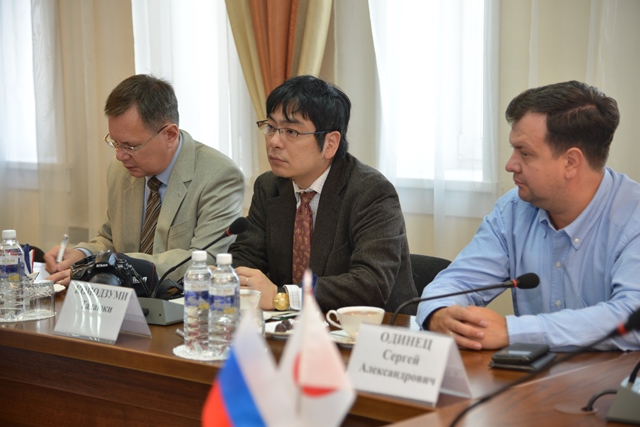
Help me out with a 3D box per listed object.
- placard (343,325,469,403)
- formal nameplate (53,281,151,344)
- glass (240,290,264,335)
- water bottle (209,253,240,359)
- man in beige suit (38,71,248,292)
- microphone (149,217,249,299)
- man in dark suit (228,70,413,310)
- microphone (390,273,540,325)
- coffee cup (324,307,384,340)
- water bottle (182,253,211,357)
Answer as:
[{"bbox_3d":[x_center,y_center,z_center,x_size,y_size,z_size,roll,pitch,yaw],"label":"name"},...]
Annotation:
[{"bbox_3d":[0.152,0.264,2.452,0.210,0.114,0.108,5,7,42],"label":"placard"},{"bbox_3d":[-0.477,0.213,3.037,0.210,0.114,0.108,4,7,42],"label":"formal nameplate"},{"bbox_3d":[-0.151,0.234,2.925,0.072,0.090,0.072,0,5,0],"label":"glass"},{"bbox_3d":[-0.198,0.184,2.840,0.063,0.204,0.063,0,5,0],"label":"water bottle"},{"bbox_3d":[-0.500,0.283,3.901,0.580,1.320,0.720,4,6,38],"label":"man in beige suit"},{"bbox_3d":[-0.300,0.103,3.439,0.050,0.175,0.345,4,7,40],"label":"microphone"},{"bbox_3d":[-0.040,0.314,3.552,0.570,1.320,0.710,4,7,40],"label":"man in dark suit"},{"bbox_3d":[0.286,0.186,2.836,0.335,0.125,0.050,-2,5,-16],"label":"microphone"},{"bbox_3d":[0.076,0.240,2.948,0.125,0.066,0.102,0,5,0],"label":"coffee cup"},{"bbox_3d":[-0.250,0.181,2.879,0.063,0.204,0.063,0,5,0],"label":"water bottle"}]

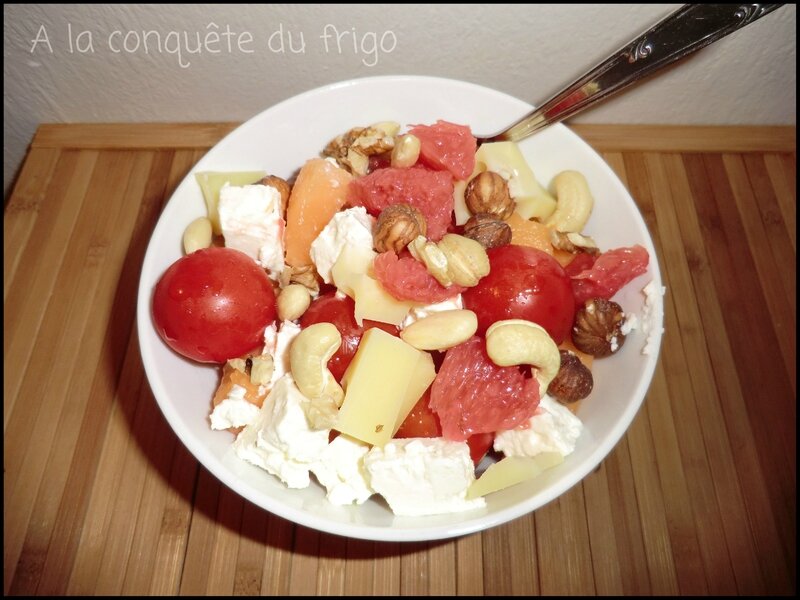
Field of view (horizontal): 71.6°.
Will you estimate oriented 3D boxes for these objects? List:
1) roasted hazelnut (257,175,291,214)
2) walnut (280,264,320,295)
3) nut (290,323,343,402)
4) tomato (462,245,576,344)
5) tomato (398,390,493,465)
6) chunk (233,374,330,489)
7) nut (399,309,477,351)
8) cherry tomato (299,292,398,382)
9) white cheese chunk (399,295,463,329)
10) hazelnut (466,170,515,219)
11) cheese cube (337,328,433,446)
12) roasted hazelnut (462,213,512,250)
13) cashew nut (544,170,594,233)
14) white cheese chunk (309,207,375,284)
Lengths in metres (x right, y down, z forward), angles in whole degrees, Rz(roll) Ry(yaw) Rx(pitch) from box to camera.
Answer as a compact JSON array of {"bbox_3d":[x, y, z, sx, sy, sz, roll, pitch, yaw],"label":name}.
[{"bbox_3d":[-0.046,-0.037,0.197,0.015,0.015,0.015,0,64,0],"label":"roasted hazelnut"},{"bbox_3d":[-0.029,-0.006,0.159,0.013,0.009,0.011,0,64,1],"label":"walnut"},{"bbox_3d":[-0.024,0.018,0.161,0.015,0.011,0.022,-7,64,-4],"label":"nut"},{"bbox_3d":[0.032,0.001,0.151,0.032,0.031,0.032,0,64,1],"label":"tomato"},{"bbox_3d":[0.013,0.033,0.155,0.029,0.027,0.029,0,64,0],"label":"tomato"},{"bbox_3d":[-0.032,0.037,0.154,0.024,0.020,0.026,23,66,10],"label":"chunk"},{"bbox_3d":[0.012,0.009,0.162,0.022,0.009,0.011,-12,65,-6],"label":"nut"},{"bbox_3d":[-0.014,0.012,0.153,0.029,0.029,0.029,0,64,1],"label":"cherry tomato"},{"bbox_3d":[0.009,0.005,0.159,0.018,0.013,0.012,-18,65,-9],"label":"white cheese chunk"},{"bbox_3d":[0.030,-0.035,0.188,0.015,0.015,0.015,4,64,2],"label":"hazelnut"},{"bbox_3d":[-0.004,0.026,0.160,0.017,0.016,0.030,14,78,24],"label":"cheese cube"},{"bbox_3d":[0.027,-0.023,0.173,0.015,0.014,0.015,0,64,0],"label":"roasted hazelnut"},{"bbox_3d":[0.057,-0.033,0.184,0.013,0.011,0.020,14,95,6],"label":"cashew nut"},{"bbox_3d":[-0.018,-0.017,0.169,0.018,0.016,0.018,-27,67,-13],"label":"white cheese chunk"}]

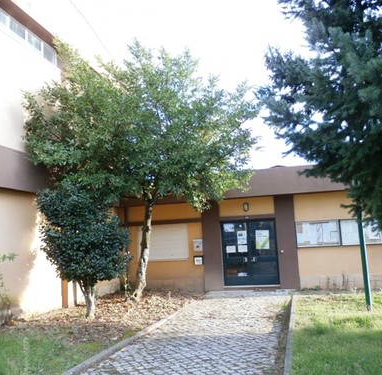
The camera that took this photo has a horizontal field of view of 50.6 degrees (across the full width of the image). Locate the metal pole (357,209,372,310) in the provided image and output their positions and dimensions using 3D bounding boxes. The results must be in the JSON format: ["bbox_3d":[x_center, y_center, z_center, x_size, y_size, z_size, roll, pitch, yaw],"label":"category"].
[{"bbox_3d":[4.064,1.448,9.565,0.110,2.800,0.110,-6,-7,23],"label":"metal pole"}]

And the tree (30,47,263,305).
[{"bbox_3d":[-1.379,-0.508,11.046,5.500,7.200,5.200,-4,-7,11],"label":"tree"}]

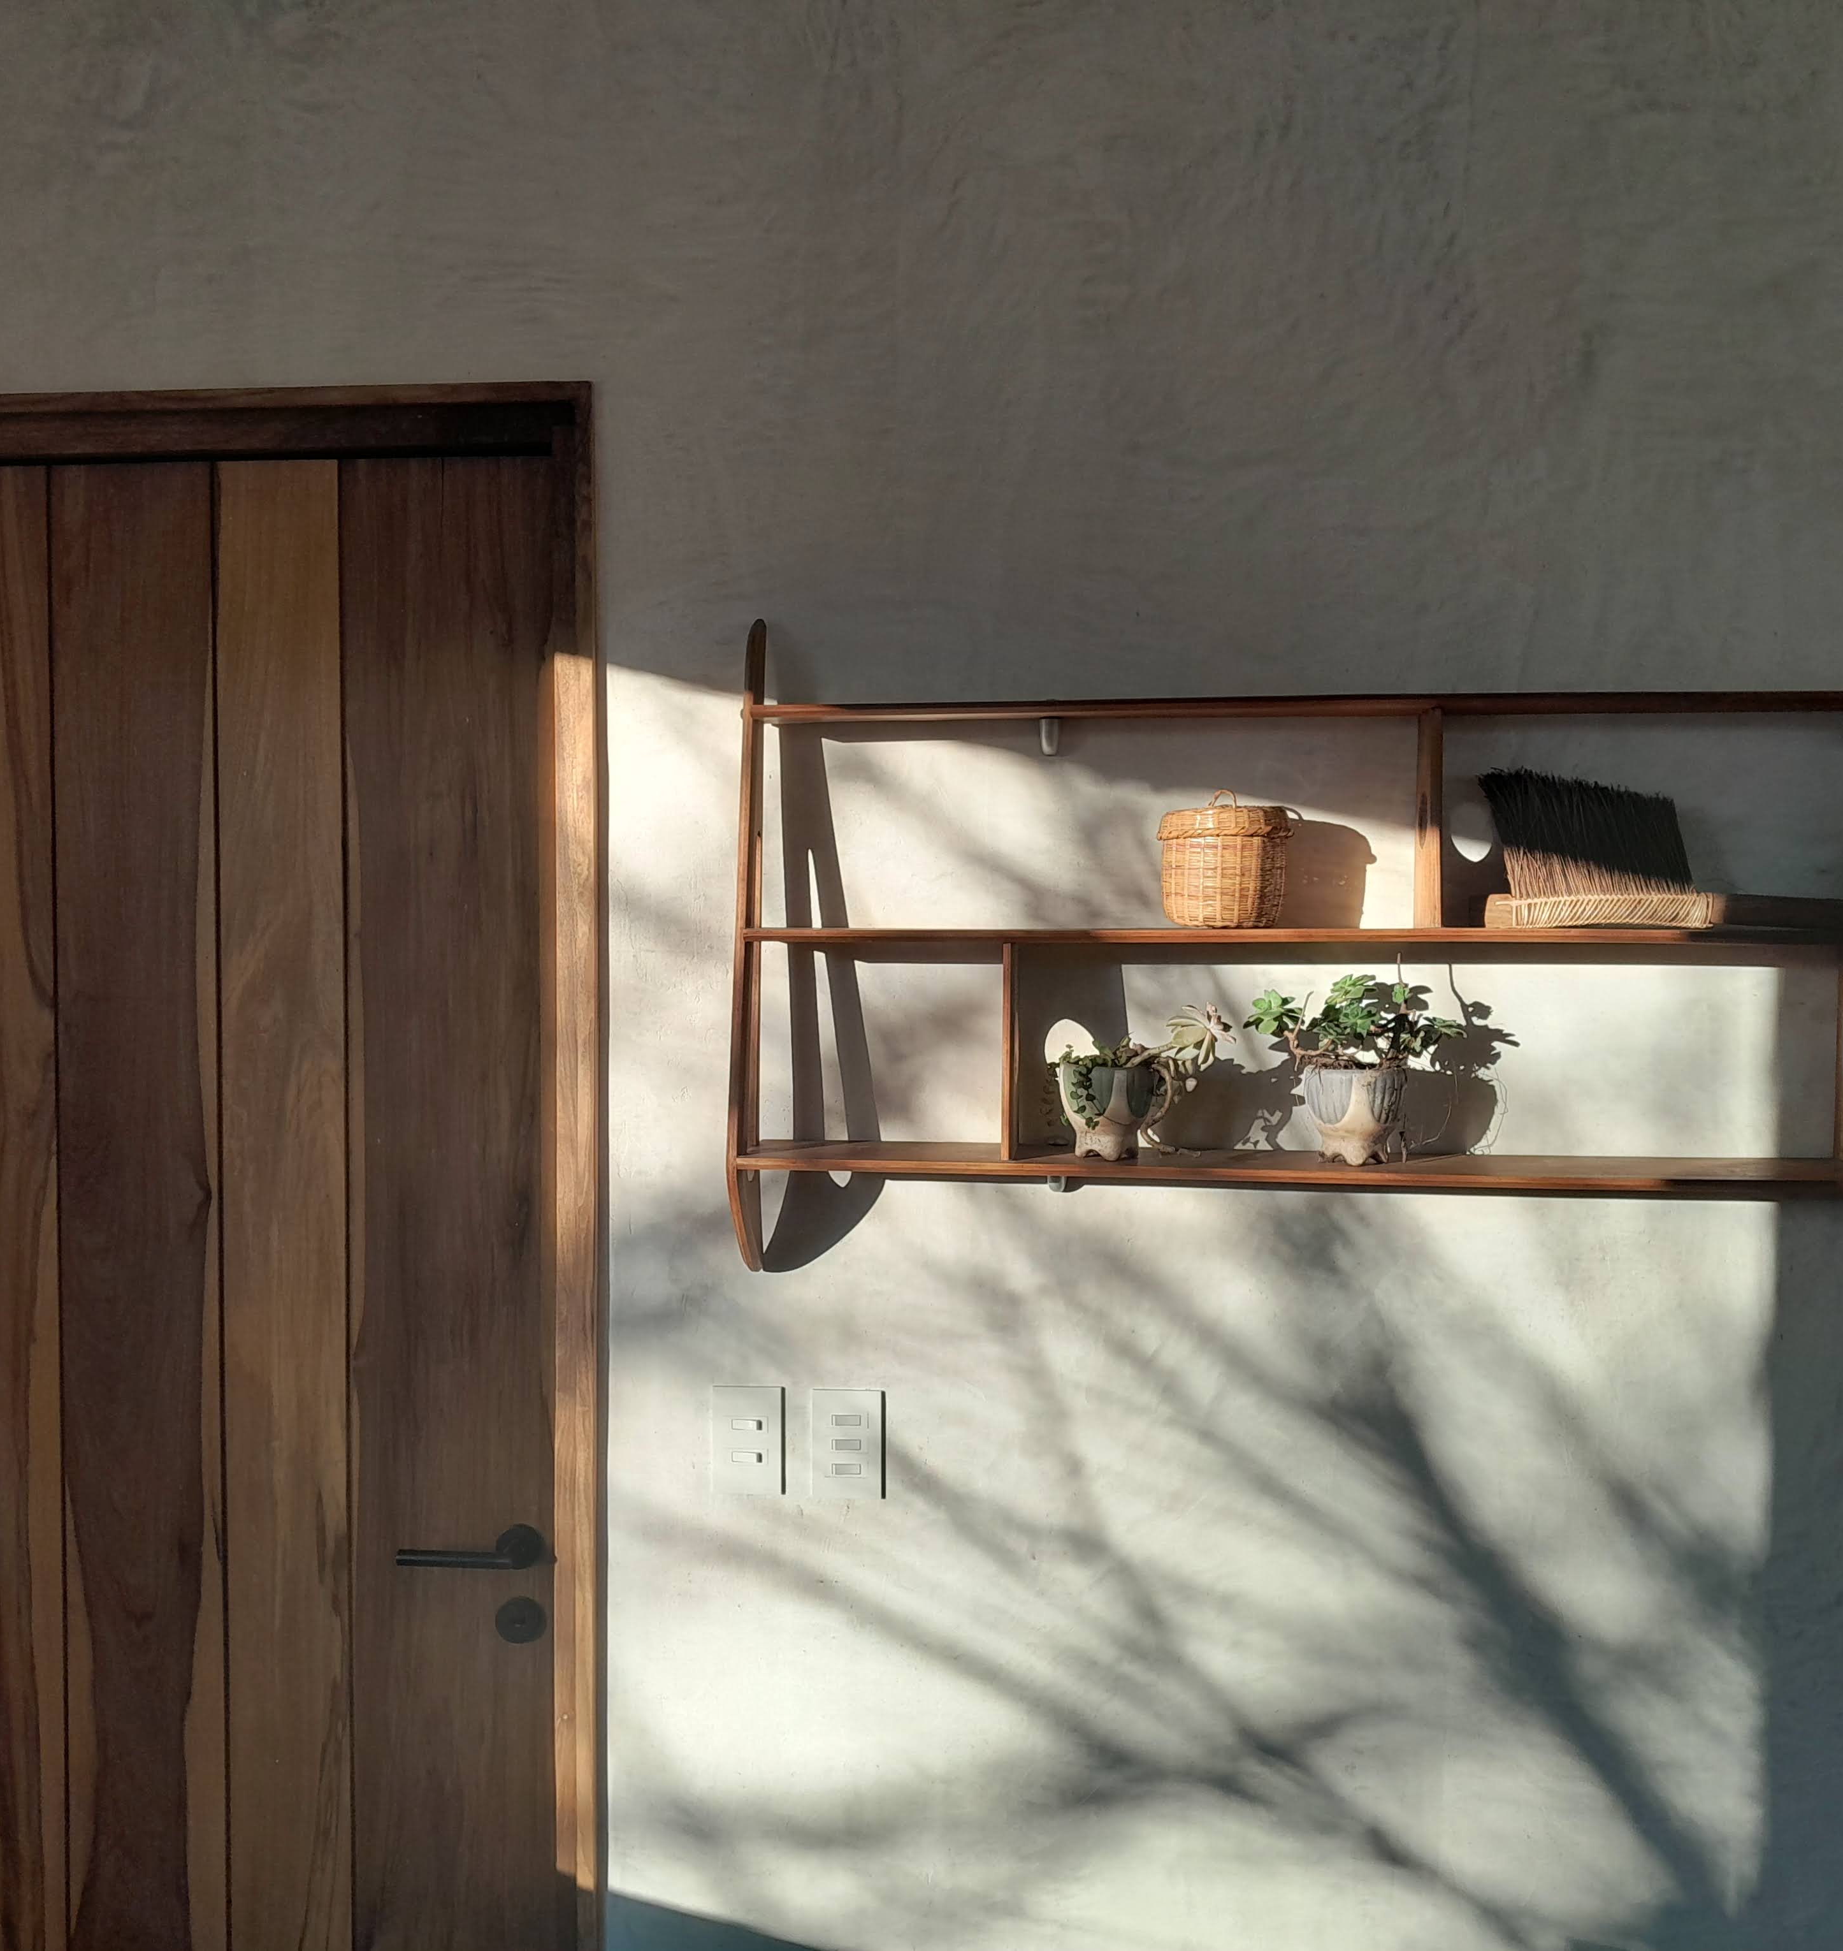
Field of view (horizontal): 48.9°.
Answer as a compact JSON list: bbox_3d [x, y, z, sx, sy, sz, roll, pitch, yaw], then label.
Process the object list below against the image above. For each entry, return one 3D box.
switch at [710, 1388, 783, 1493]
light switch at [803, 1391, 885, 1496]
[{"bbox_3d":[-0.185,0.498,2.178,0.077,0.114,0.010,0,2,6],"label":"switch"},{"bbox_3d":[-0.078,0.500,2.166,0.079,0.114,0.010,0,2,6],"label":"light switch"}]

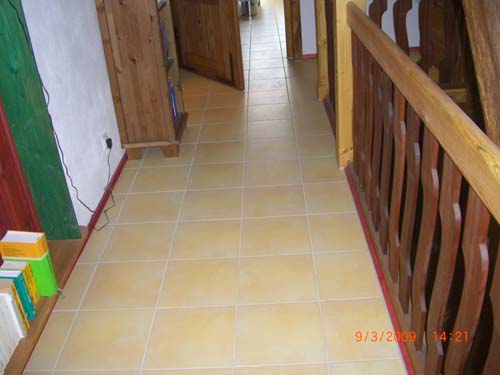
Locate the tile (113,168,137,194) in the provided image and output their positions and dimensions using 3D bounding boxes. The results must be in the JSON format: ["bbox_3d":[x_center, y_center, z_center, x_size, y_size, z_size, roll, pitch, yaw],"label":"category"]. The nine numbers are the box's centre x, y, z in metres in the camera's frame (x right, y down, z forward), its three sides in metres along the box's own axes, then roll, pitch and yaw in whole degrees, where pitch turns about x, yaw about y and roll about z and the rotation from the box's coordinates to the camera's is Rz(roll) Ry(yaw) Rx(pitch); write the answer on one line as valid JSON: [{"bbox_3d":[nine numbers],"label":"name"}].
[{"bbox_3d":[-0.746,-0.037,3.329,0.088,0.010,0.329,-3,29,3],"label":"tile"}]

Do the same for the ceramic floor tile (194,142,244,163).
[{"bbox_3d":[-0.184,-0.210,3.351,0.306,0.010,0.306,-3,28,3],"label":"ceramic floor tile"}]

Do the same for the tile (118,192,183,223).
[{"bbox_3d":[-0.538,0.113,3.025,0.329,0.010,0.329,-3,29,3],"label":"tile"}]

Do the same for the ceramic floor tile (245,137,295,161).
[{"bbox_3d":[0.141,-0.243,3.582,0.329,0.010,0.329,-3,29,3],"label":"ceramic floor tile"}]

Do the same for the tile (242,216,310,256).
[{"bbox_3d":[0.123,0.236,2.703,0.331,0.010,0.331,-3,29,3],"label":"tile"}]

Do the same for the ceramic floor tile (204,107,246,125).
[{"bbox_3d":[-0.175,-0.508,3.899,0.306,0.010,0.306,-3,28,3],"label":"ceramic floor tile"}]

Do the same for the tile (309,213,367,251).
[{"bbox_3d":[0.399,0.213,2.573,0.237,0.010,0.315,-3,29,2],"label":"tile"}]

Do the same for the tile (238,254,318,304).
[{"bbox_3d":[0.110,0.370,2.242,0.306,0.010,0.306,-3,28,3],"label":"tile"}]

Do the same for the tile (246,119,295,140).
[{"bbox_3d":[0.132,-0.375,3.612,0.306,0.010,0.306,-3,28,3],"label":"tile"}]

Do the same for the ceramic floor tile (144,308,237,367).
[{"bbox_3d":[-0.221,0.575,2.130,0.331,0.010,0.331,-3,29,3],"label":"ceramic floor tile"}]

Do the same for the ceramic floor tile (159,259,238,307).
[{"bbox_3d":[-0.214,0.416,2.421,0.329,0.010,0.329,-3,29,3],"label":"ceramic floor tile"}]

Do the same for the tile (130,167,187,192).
[{"bbox_3d":[-0.536,-0.051,3.321,0.331,0.010,0.331,-3,29,3],"label":"tile"}]

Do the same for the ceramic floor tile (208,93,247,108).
[{"bbox_3d":[-0.183,-0.711,4.481,0.331,0.010,0.331,-3,29,3],"label":"ceramic floor tile"}]

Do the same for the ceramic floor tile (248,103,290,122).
[{"bbox_3d":[0.146,-0.568,4.172,0.331,0.010,0.331,-3,29,3],"label":"ceramic floor tile"}]

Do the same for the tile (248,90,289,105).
[{"bbox_3d":[0.143,-0.692,4.271,0.315,0.010,0.315,-3,29,2],"label":"tile"}]

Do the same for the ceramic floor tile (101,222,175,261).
[{"bbox_3d":[-0.525,0.260,2.614,0.315,0.010,0.315,-3,29,2],"label":"ceramic floor tile"}]

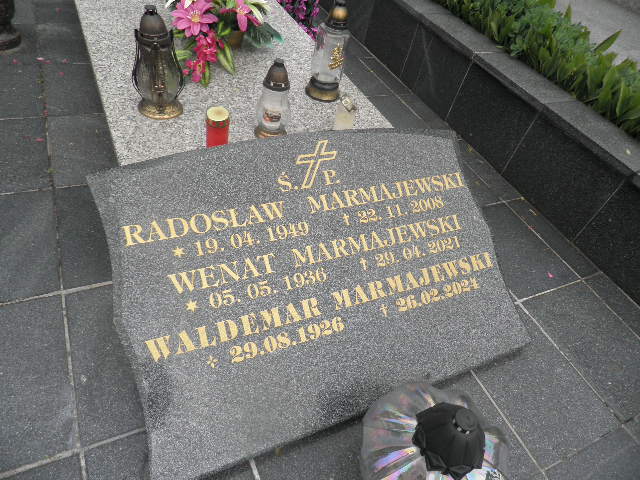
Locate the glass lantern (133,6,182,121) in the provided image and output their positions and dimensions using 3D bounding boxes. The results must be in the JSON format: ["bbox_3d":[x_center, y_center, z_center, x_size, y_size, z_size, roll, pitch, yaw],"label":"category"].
[{"bbox_3d":[-0.448,-0.490,1.223,0.141,0.285,0.134,-12,51,-24],"label":"glass lantern"}]

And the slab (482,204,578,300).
[{"bbox_3d":[0.662,0.028,1.556,0.299,0.025,0.405,-12,51,-24],"label":"slab"}]

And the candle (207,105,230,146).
[{"bbox_3d":[-0.274,-0.284,1.188,0.061,0.115,0.061,-12,51,-24],"label":"candle"}]

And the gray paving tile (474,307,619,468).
[{"bbox_3d":[0.558,0.367,1.198,0.297,0.025,0.396,-12,51,-24],"label":"gray paving tile"}]

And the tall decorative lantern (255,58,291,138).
[{"bbox_3d":[-0.128,-0.409,1.275,0.101,0.219,0.101,-12,51,-24],"label":"tall decorative lantern"}]

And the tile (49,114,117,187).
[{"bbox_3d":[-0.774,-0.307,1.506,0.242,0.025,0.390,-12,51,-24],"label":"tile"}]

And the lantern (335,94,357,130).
[{"bbox_3d":[0.072,-0.393,1.389,0.060,0.110,0.060,-12,51,-24],"label":"lantern"}]

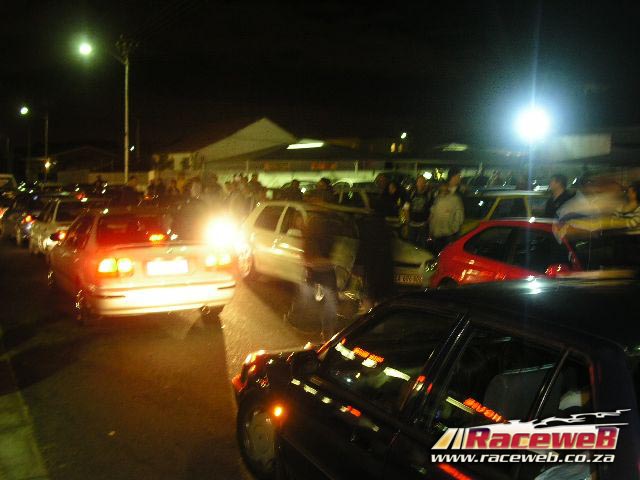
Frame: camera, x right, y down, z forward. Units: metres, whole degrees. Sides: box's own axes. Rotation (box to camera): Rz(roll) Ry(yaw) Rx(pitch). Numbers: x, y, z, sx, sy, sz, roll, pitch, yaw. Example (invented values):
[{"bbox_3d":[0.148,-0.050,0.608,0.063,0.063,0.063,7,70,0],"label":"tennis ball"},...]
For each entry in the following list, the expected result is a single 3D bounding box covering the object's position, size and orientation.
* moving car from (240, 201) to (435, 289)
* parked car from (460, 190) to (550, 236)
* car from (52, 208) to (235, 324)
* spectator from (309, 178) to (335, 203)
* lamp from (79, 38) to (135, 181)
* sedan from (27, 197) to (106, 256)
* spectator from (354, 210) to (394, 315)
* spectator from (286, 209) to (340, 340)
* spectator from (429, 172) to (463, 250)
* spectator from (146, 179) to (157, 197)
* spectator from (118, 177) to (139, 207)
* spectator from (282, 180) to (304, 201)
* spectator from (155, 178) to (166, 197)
[{"bbox_3d":[0.042,0.054,11.632,1.640,1.400,4.160,-3,6,-31],"label":"moving car"},{"bbox_3d":[3.451,-0.140,13.634,4.350,1.430,1.680,-1,5,-15],"label":"parked car"},{"bbox_3d":[-2.736,0.163,9.901,1.700,1.390,4.420,-2,5,-27],"label":"car"},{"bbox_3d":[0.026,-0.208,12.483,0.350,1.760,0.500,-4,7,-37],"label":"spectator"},{"bbox_3d":[-10.441,-5.515,34.264,2.700,8.600,0.500,-2,5,-27],"label":"lamp"},{"bbox_3d":[-6.070,-0.457,17.118,1.680,1.400,4.300,-2,5,-27],"label":"sedan"},{"bbox_3d":[0.683,0.344,8.800,0.350,1.620,0.500,-4,7,-37],"label":"spectator"},{"bbox_3d":[-0.091,0.369,8.500,0.380,1.620,0.520,-4,7,-37],"label":"spectator"},{"bbox_3d":[1.674,0.014,9.333,0.360,1.820,0.520,-4,7,-45],"label":"spectator"},{"bbox_3d":[-6.469,-1.449,26.975,0.500,1.740,0.320,-1,5,-9],"label":"spectator"},{"bbox_3d":[-4.609,-0.639,17.083,0.500,1.750,0.350,3,6,30],"label":"spectator"},{"bbox_3d":[-0.519,-0.371,14.381,0.500,1.730,0.350,3,6,30],"label":"spectator"},{"bbox_3d":[-4.881,-1.037,21.580,0.500,1.700,0.350,3,6,30],"label":"spectator"}]

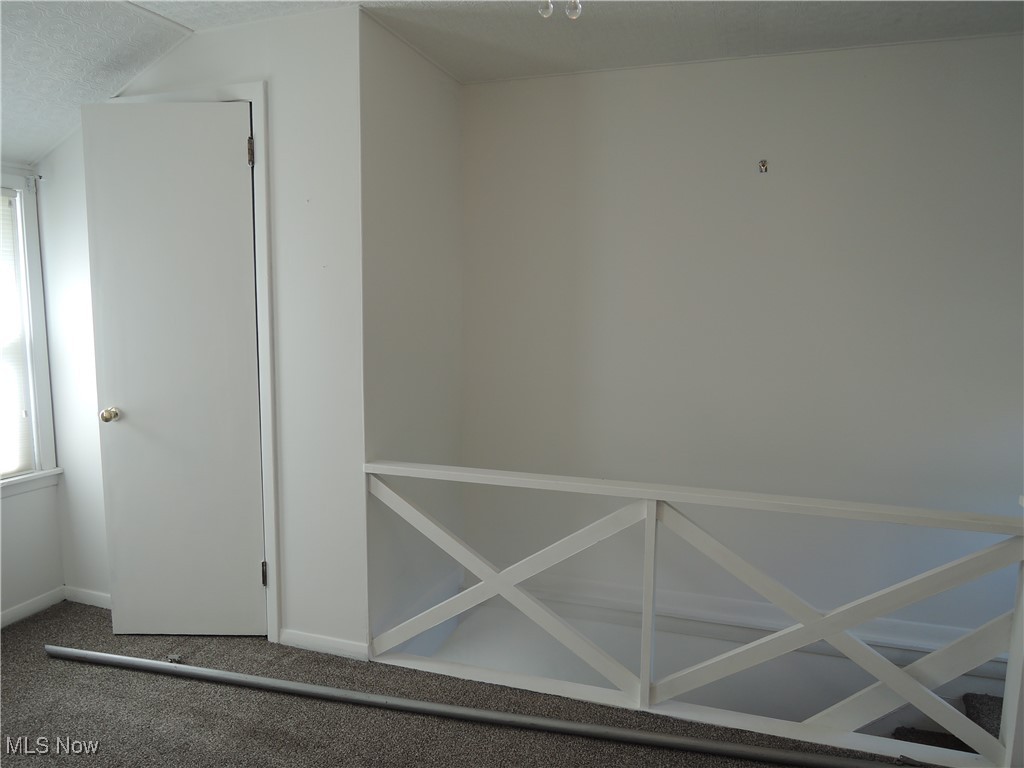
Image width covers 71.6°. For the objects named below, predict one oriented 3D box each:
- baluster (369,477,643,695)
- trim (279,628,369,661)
[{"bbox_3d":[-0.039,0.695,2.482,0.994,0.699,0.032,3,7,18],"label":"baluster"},{"bbox_3d":[-0.711,0.989,2.690,0.379,0.062,0.016,3,7,18],"label":"trim"}]

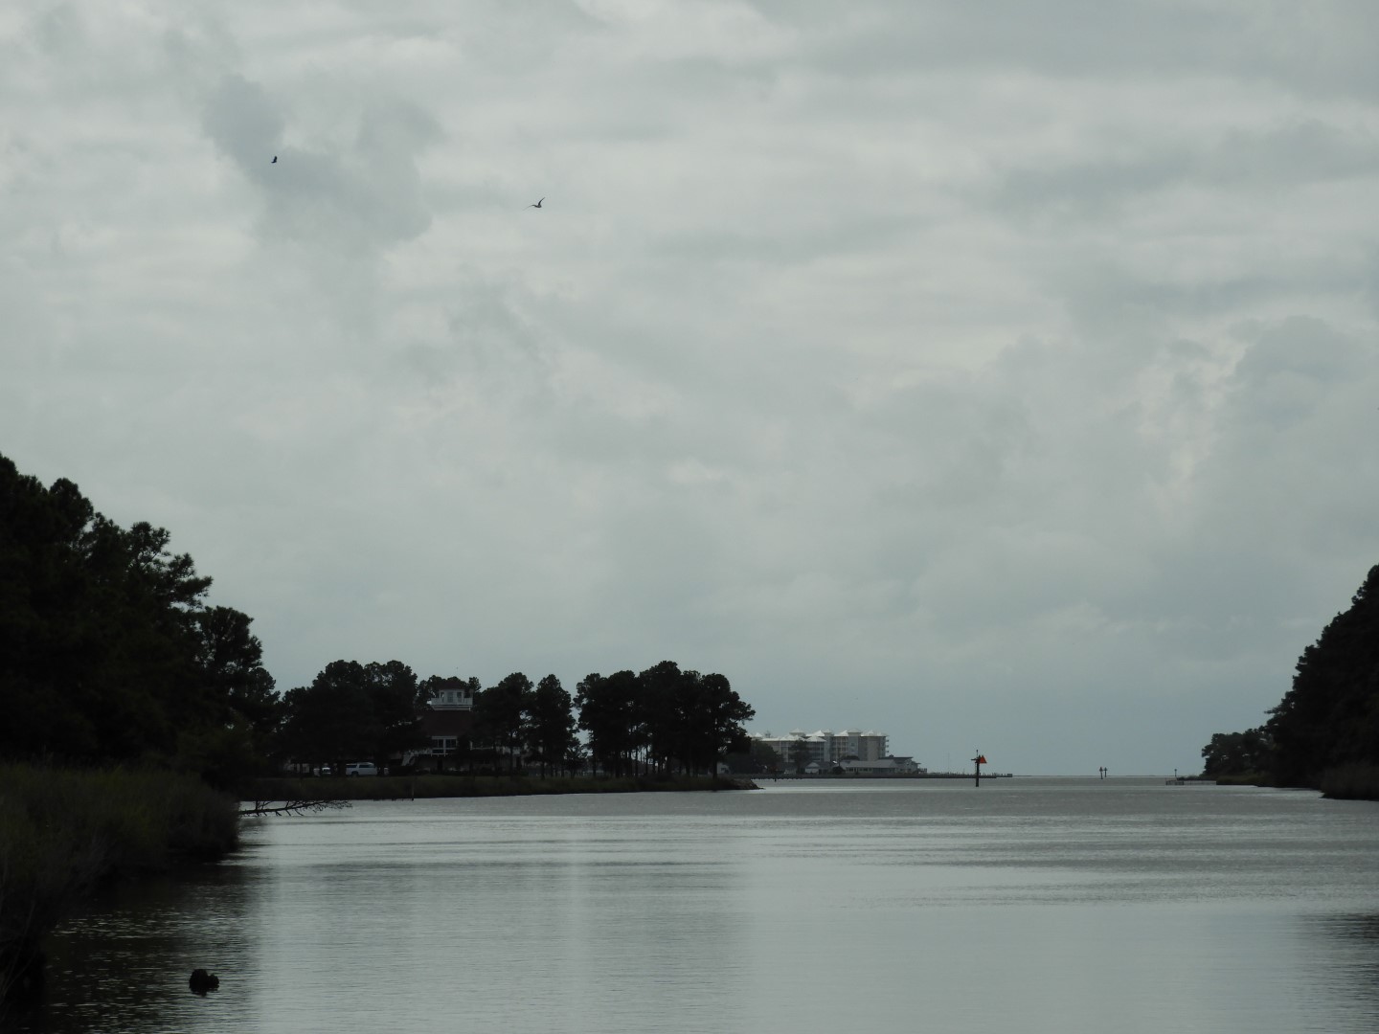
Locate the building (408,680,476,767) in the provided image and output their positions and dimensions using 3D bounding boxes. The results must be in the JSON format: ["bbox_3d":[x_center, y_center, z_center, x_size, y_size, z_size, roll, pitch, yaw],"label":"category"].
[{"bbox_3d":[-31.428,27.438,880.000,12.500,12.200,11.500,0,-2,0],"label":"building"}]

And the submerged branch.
[{"bbox_3d":[-21.923,16.137,375.000,6.500,1.000,2.000,0,-2,0],"label":"submerged branch"}]

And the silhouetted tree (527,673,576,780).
[{"bbox_3d":[-16.163,24.498,800.000,6.100,12.400,6.000,0,-2,0],"label":"silhouetted tree"}]

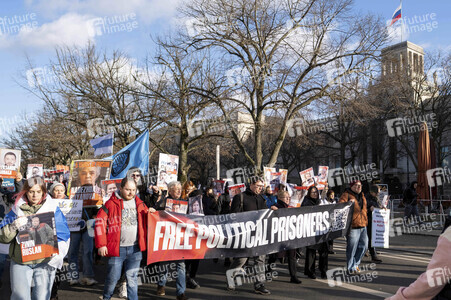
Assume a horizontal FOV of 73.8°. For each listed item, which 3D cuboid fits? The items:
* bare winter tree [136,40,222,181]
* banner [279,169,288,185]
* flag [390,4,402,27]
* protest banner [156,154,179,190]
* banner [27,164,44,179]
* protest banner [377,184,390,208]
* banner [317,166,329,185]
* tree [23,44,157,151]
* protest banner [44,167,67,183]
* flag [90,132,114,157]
[{"bbox_3d":[-2.718,-1.510,17.750,5.300,10.100,5.200,0,-6,0],"label":"bare winter tree"},{"bbox_3d":[1.332,0.609,6.900,0.280,0.400,0.020,-3,-4,-25],"label":"banner"},{"bbox_3d":[33.016,-25.969,58.000,2.300,4.200,0.600,1,-6,-10],"label":"flag"},{"bbox_3d":[-0.880,0.349,4.600,0.340,0.540,0.020,8,-9,-24],"label":"protest banner"},{"bbox_3d":[-3.795,0.459,6.000,0.300,0.410,0.020,2,-6,-15],"label":"banner"},{"bbox_3d":[3.356,0.991,6.400,0.320,0.500,0.020,1,-6,-5],"label":"protest banner"},{"bbox_3d":[2.262,0.586,6.900,0.290,0.400,0.020,6,-8,-27],"label":"banner"},{"bbox_3d":[-9.272,-1.698,20.785,8.800,11.100,7.800,0,-6,0],"label":"tree"},{"bbox_3d":[-3.349,0.491,5.900,0.420,0.310,0.020,2,-6,-15],"label":"protest banner"},{"bbox_3d":[-2.866,-0.117,7.000,0.600,0.530,0.120,2,-6,-15],"label":"flag"}]

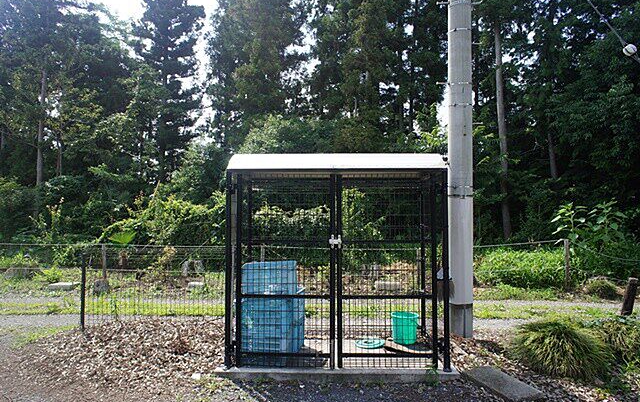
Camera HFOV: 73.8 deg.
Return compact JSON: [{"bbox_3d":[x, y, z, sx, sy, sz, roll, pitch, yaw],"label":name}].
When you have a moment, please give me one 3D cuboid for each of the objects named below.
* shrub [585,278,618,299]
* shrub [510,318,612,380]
[{"bbox_3d":[4.650,1.420,7.050,0.570,0.330,0.520,0,-1,0],"label":"shrub"},{"bbox_3d":[2.270,1.290,4.020,0.950,0.430,0.880,0,-1,0],"label":"shrub"}]

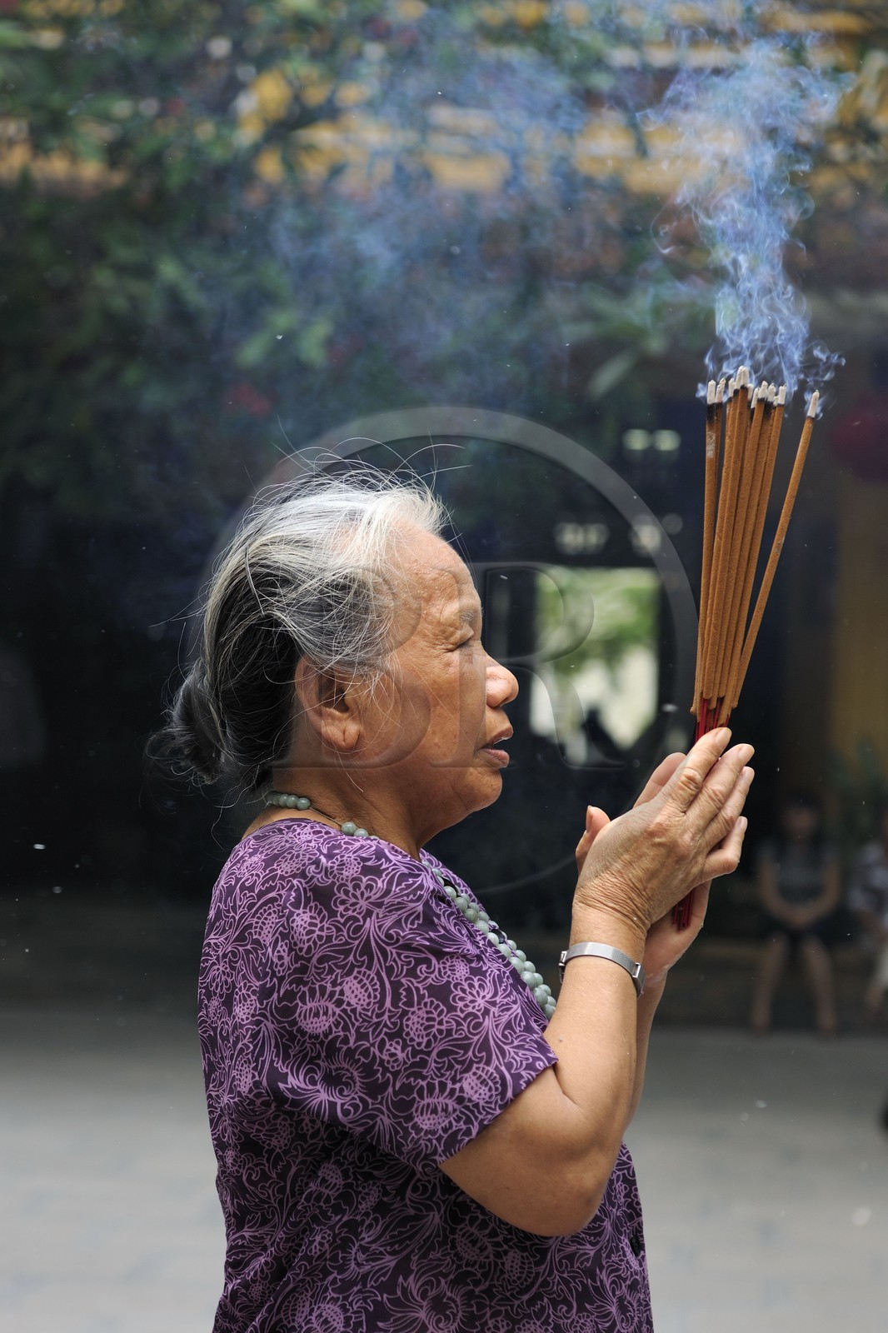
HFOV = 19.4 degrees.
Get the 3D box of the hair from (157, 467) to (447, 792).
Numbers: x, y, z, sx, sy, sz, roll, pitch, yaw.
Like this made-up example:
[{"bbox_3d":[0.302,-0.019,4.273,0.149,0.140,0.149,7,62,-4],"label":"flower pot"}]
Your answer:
[{"bbox_3d":[-0.099,-0.026,1.820,0.198,0.223,0.172,0,-2,-10],"label":"hair"}]

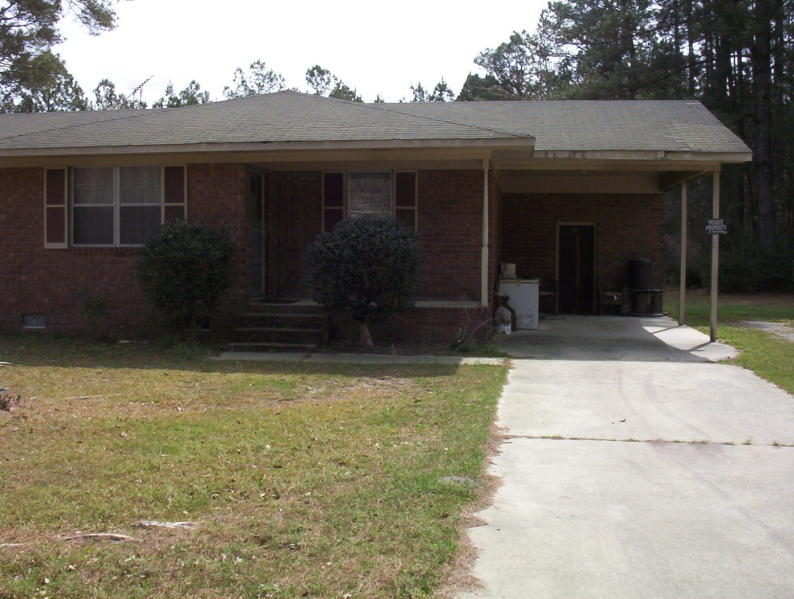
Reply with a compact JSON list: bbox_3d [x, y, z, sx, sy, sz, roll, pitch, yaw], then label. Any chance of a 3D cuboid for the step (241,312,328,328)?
[{"bbox_3d":[-1.749,0.315,14.134,1.380,0.210,0.360,1,3,8],"label":"step"}]

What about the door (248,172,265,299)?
[{"bbox_3d":[-2.343,-1.060,14.900,0.090,2.080,0.940,1,3,8],"label":"door"}]

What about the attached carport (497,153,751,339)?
[{"bbox_3d":[4.028,-0.981,17.470,4.020,3.050,5.800,1,3,8],"label":"attached carport"}]

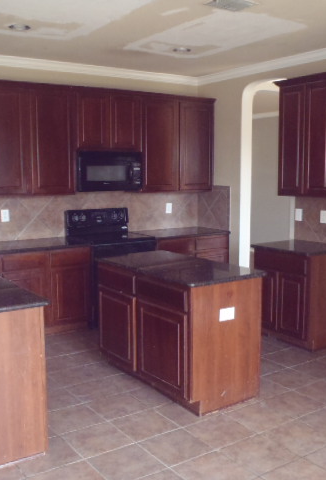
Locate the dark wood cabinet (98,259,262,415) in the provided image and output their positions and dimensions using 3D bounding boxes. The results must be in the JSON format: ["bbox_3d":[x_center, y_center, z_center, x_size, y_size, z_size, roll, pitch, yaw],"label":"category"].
[{"bbox_3d":[0.088,0.656,4.051,0.626,0.900,1.277,-5,9,-34],"label":"dark wood cabinet"}]

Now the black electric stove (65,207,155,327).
[{"bbox_3d":[-0.565,0.287,5.733,0.778,1.220,0.644,-5,9,-34],"label":"black electric stove"}]

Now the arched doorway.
[{"bbox_3d":[1.194,-0.429,5.792,0.150,2.600,0.780,-5,9,-34],"label":"arched doorway"}]

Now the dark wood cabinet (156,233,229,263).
[{"bbox_3d":[0.192,0.376,6.298,1.069,0.890,0.624,-5,9,-34],"label":"dark wood cabinet"}]

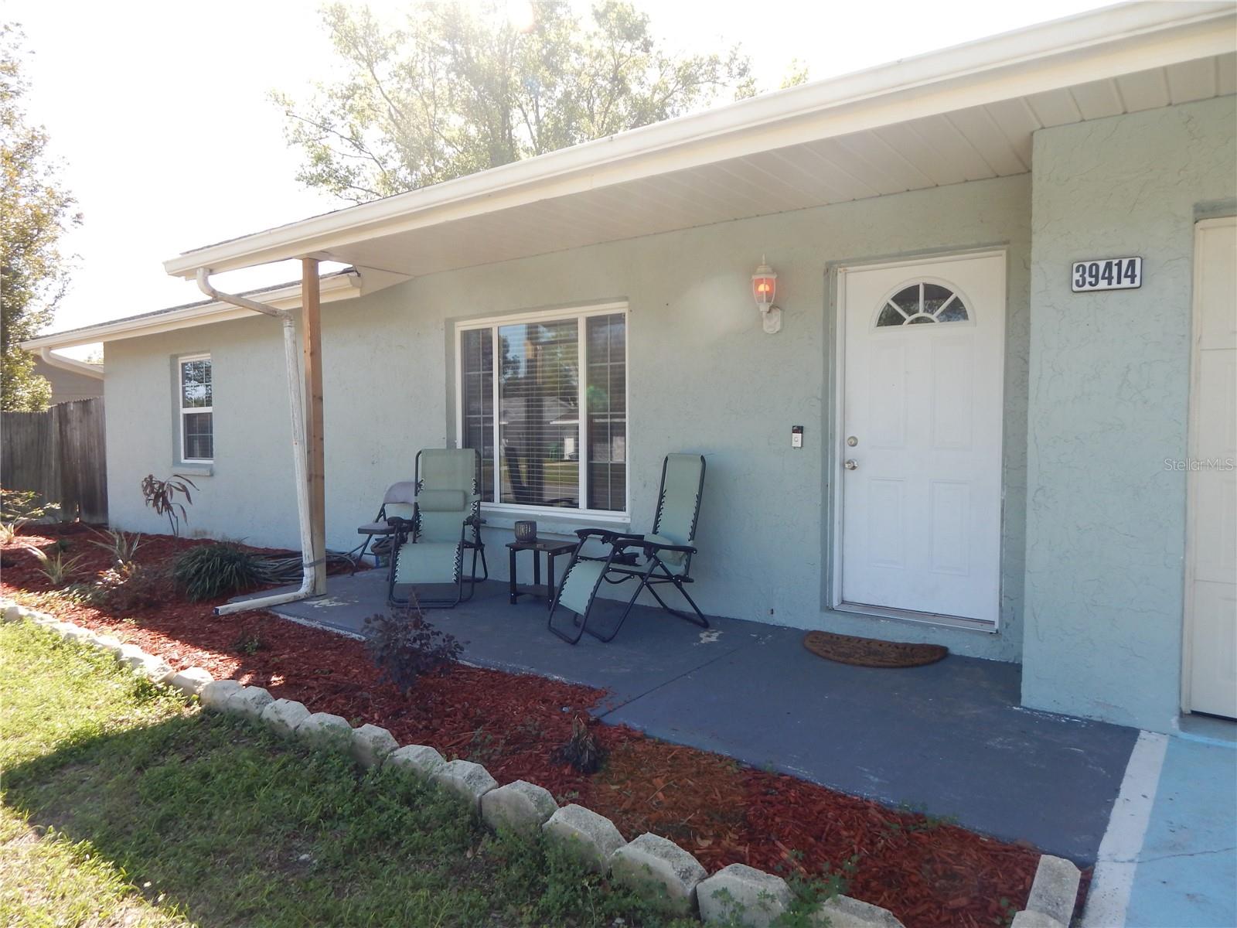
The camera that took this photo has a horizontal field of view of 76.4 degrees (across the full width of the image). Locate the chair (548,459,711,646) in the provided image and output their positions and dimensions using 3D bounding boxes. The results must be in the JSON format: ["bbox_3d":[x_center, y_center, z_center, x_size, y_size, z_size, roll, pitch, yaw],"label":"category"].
[{"bbox_3d":[0.048,0.487,5.004,0.960,1.090,0.660,-2,3,-28],"label":"chair"}]

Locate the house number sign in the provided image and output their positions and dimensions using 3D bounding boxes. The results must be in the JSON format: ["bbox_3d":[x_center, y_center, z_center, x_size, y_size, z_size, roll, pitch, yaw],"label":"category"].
[{"bbox_3d":[2.042,-0.794,3.292,0.252,0.130,0.018,2,3,36],"label":"house number sign"}]

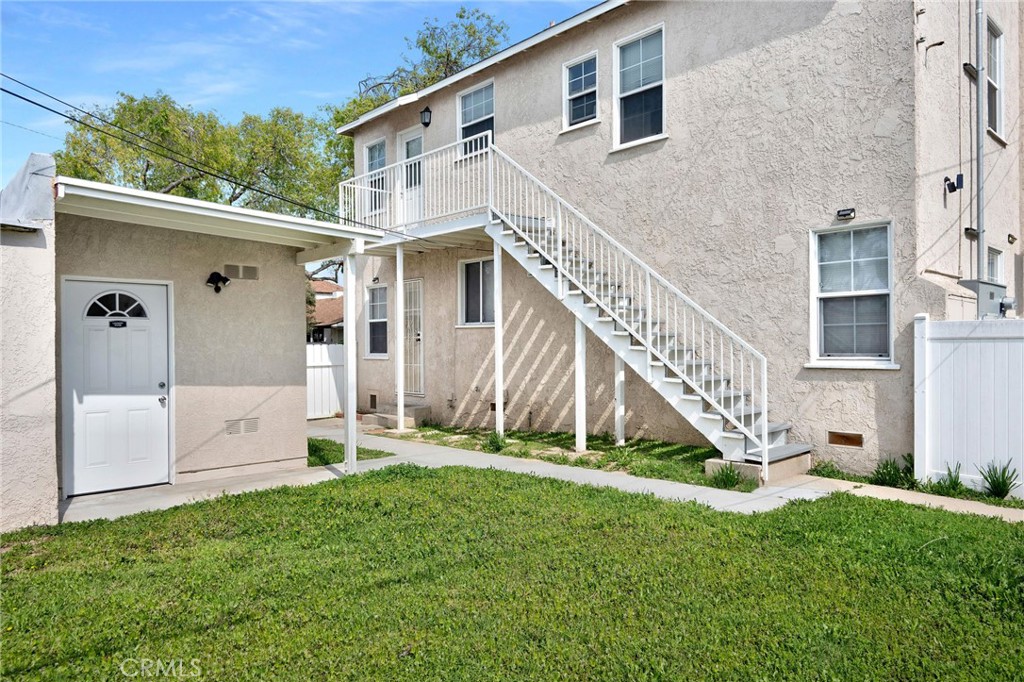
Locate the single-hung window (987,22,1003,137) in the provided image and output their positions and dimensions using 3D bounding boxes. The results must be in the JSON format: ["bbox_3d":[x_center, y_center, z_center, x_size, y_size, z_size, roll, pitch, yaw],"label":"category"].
[{"bbox_3d":[5.992,-3.240,8.495,0.840,1.386,0.100,-1,0,-43],"label":"single-hung window"}]

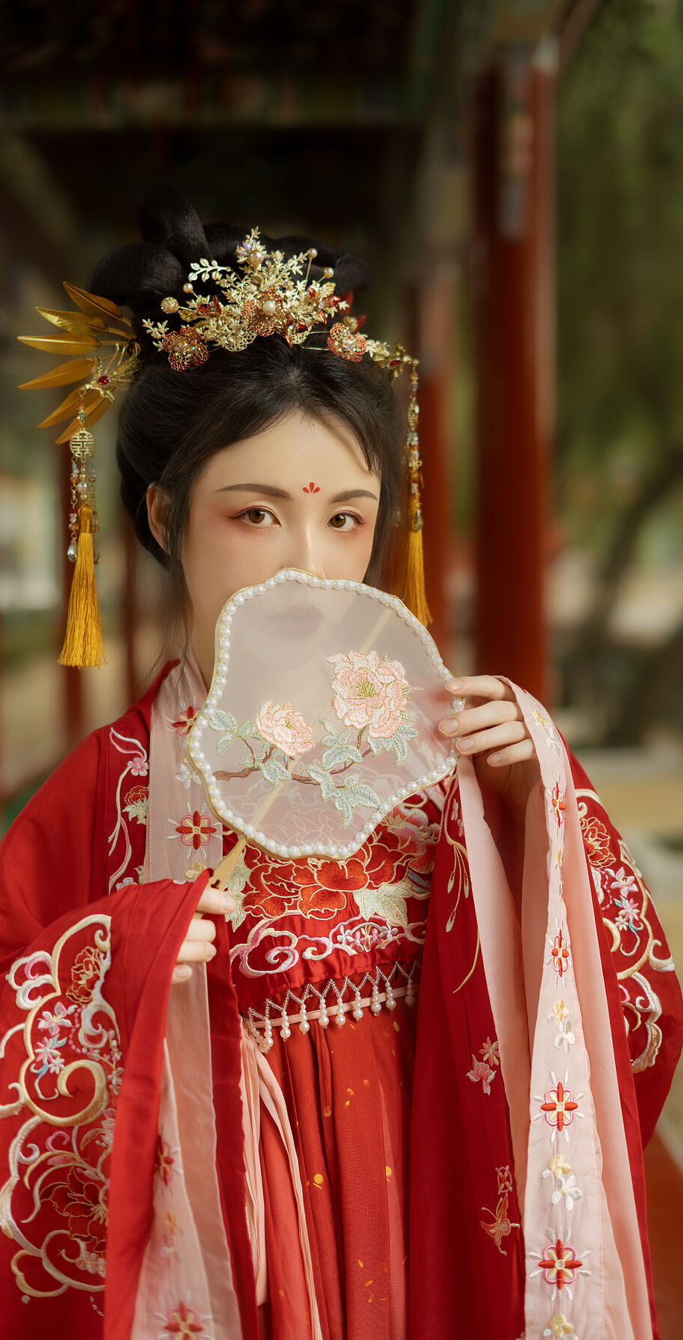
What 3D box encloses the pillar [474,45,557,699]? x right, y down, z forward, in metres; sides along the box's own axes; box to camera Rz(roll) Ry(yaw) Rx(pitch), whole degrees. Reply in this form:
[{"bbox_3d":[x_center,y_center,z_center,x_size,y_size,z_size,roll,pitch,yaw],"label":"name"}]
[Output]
[{"bbox_3d":[0.452,-0.341,4.875,0.195,2.540,0.195,0,3,-1],"label":"pillar"}]

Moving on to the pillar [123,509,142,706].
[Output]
[{"bbox_3d":[-1.726,-0.877,15.295,0.185,2.480,0.185,0,3,-1],"label":"pillar"}]

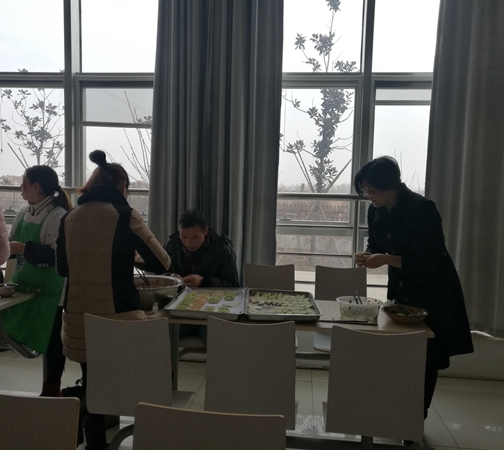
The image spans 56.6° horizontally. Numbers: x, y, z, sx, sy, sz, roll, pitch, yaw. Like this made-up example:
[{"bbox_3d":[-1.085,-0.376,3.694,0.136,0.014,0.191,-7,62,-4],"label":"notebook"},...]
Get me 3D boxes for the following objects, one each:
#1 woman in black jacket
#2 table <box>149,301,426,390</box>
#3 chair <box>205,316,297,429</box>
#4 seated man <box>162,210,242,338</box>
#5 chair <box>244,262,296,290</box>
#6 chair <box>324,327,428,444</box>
[{"bbox_3d":[0.933,0.431,2.737,0.620,1.640,0.520,0,5,-16],"label":"woman in black jacket"},{"bbox_3d":[0.111,0.859,2.664,1.580,0.760,0.620,2,5,6],"label":"table"},{"bbox_3d":[0.006,0.831,2.144,0.400,0.895,0.450,2,5,6],"label":"chair"},{"bbox_3d":[-0.358,0.543,3.079,0.540,1.300,0.680,2,5,6],"label":"seated man"},{"bbox_3d":[0.103,0.750,3.166,0.390,0.895,0.450,2,5,6],"label":"chair"},{"bbox_3d":[0.531,0.850,2.068,0.400,0.895,0.450,2,5,6],"label":"chair"}]

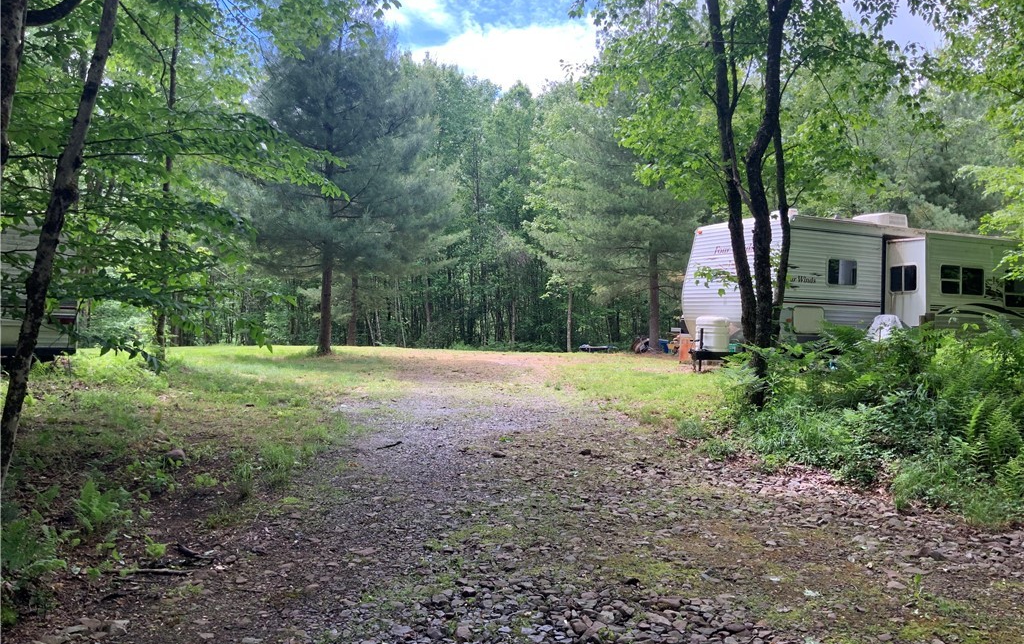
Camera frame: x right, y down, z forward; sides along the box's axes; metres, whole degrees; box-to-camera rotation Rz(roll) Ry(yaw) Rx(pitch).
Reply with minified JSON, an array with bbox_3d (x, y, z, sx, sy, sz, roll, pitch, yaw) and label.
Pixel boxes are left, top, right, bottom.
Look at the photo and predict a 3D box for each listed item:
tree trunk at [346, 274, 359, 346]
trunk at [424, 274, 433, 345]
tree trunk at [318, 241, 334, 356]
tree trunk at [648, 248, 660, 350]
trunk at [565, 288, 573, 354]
[{"bbox_3d":[-5.299,-0.382,28.500,0.340,2.390,0.340,0,1,0],"label":"tree trunk"},{"bbox_3d":[-3.212,-0.519,33.000,0.260,2.620,0.260,0,1,0],"label":"trunk"},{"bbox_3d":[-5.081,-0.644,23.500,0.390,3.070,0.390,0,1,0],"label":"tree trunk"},{"bbox_3d":[4.070,-0.628,24.500,0.320,2.940,0.320,0,1,0],"label":"tree trunk"},{"bbox_3d":[1.745,-0.046,26.500,0.210,1.980,0.210,0,1,0],"label":"trunk"}]

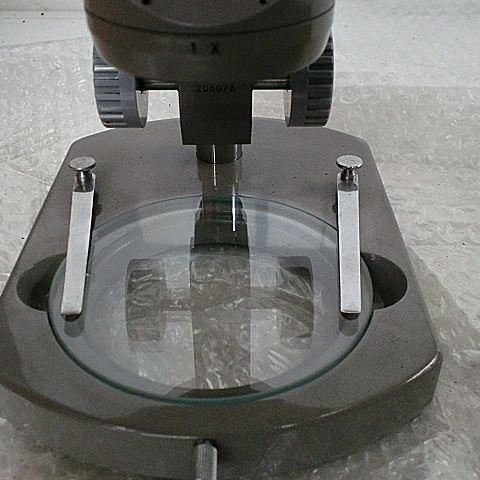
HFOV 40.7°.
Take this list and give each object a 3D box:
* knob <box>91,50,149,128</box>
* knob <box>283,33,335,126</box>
[{"bbox_3d":[-0.041,-0.057,0.228,0.014,0.036,0.036,-1,34,-1],"label":"knob"},{"bbox_3d":[0.024,-0.058,0.229,0.014,0.036,0.036,-1,34,-1],"label":"knob"}]

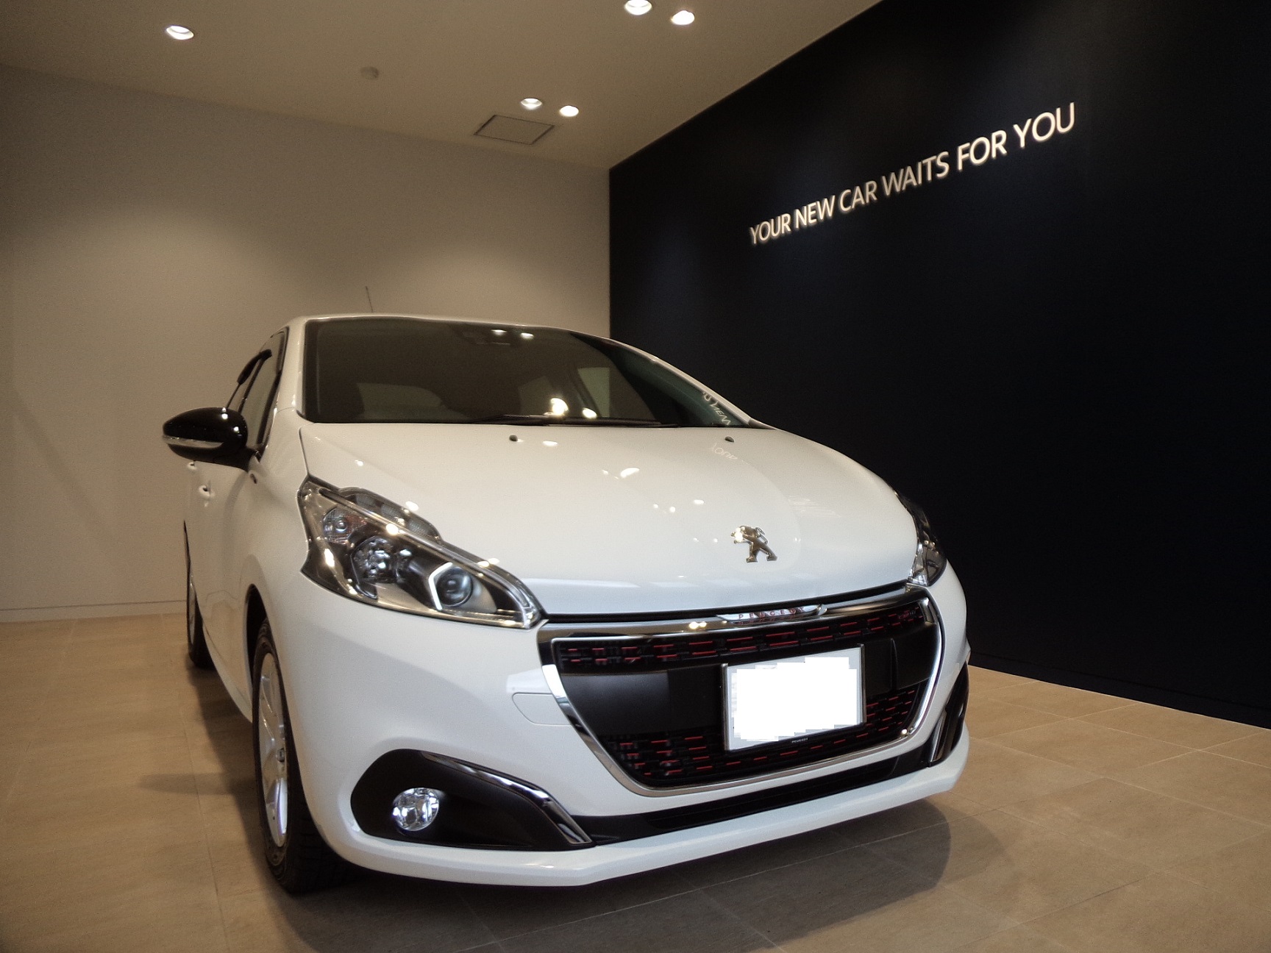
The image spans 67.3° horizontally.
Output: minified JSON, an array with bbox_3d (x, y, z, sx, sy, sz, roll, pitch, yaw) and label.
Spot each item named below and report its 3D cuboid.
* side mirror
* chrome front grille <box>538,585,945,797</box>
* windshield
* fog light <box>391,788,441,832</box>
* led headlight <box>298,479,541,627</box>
[{"bbox_3d":[-1.169,-0.106,2.604,0.215,0.160,0.130,-1,1,-29],"label":"side mirror"},{"bbox_3d":[0.265,0.408,1.889,0.920,0.310,0.180,-1,1,-29],"label":"chrome front grille"},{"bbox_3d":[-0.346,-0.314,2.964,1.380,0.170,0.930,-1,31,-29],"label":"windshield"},{"bbox_3d":[-0.388,0.586,1.691,0.084,0.078,0.055,-1,1,-29],"label":"fog light"},{"bbox_3d":[-0.436,0.140,1.869,0.345,0.270,0.520,-1,1,-29],"label":"led headlight"}]

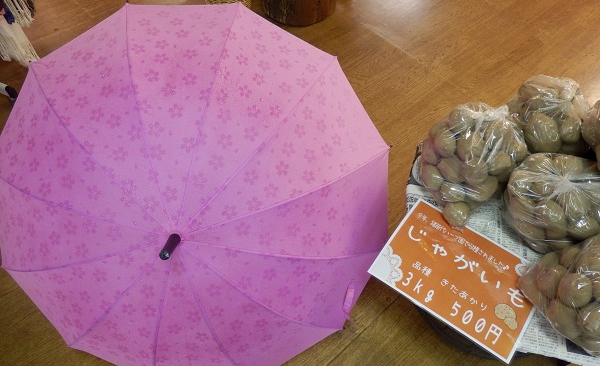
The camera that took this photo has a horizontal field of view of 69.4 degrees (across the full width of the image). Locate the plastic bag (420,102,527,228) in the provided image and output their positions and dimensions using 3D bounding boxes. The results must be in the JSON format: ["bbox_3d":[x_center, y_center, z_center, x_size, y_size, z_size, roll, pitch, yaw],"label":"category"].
[{"bbox_3d":[0.365,-0.052,0.913,0.210,0.200,0.225,3,57,0],"label":"plastic bag"}]

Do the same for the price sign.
[{"bbox_3d":[0.323,0.185,0.881,0.297,0.010,0.210,32,64,19],"label":"price sign"}]

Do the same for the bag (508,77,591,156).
[{"bbox_3d":[0.552,-0.132,0.973,0.190,0.200,0.205,3,57,0],"label":"bag"}]

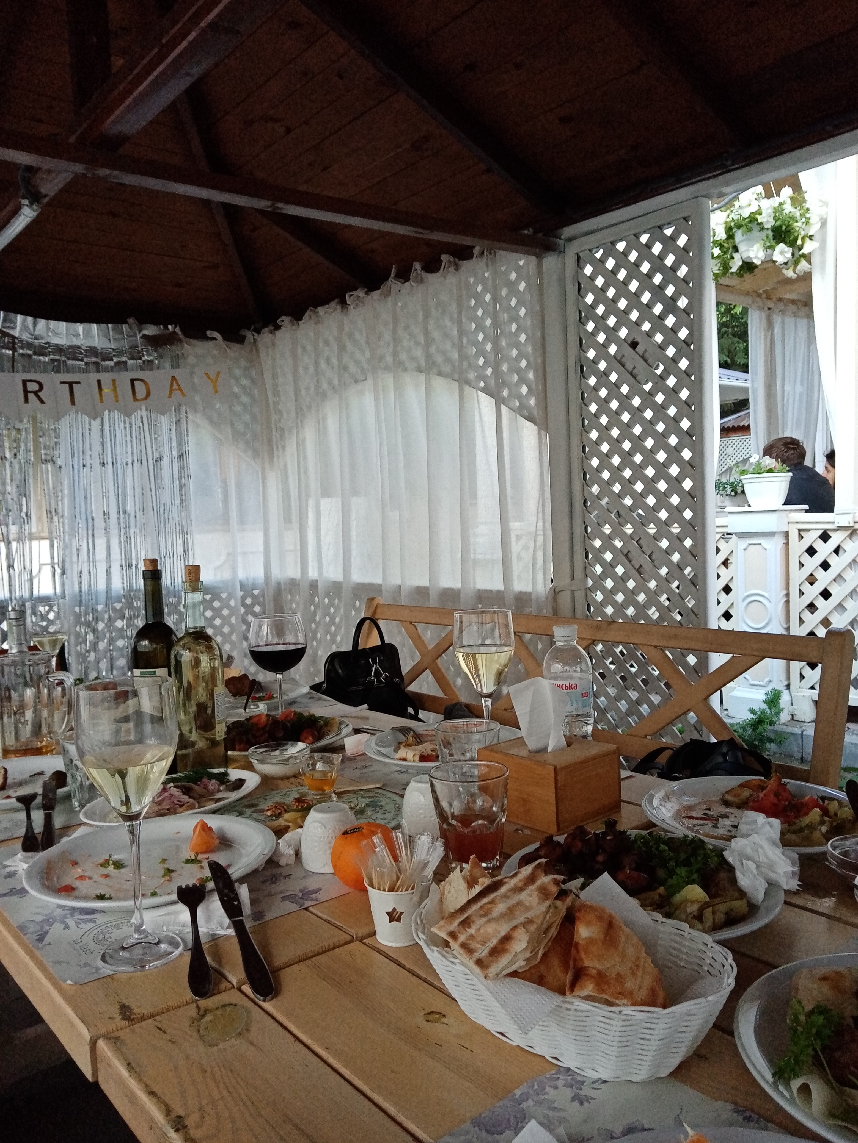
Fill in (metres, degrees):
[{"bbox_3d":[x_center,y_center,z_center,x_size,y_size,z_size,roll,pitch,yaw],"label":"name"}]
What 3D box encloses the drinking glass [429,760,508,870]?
[{"bbox_3d":[0.047,0.273,0.957,0.088,0.102,0.088,-2,4,2],"label":"drinking glass"}]

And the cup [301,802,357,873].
[{"bbox_3d":[-0.112,0.297,0.971,0.063,0.063,0.063,-3,4,-7],"label":"cup"}]

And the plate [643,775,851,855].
[{"bbox_3d":[0.366,0.274,0.958,0.250,0.025,0.250,-2,3,0],"label":"plate"}]

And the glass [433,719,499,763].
[{"bbox_3d":[0.050,0.243,1.078,0.083,0.097,0.083,-2,3,0],"label":"glass"}]

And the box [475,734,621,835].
[{"bbox_3d":[0.150,0.252,1.041,0.122,0.076,0.122,-4,4,-40],"label":"box"}]

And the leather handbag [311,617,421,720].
[{"bbox_3d":[-0.156,0.285,2.130,0.250,0.340,0.150,-5,5,-37],"label":"leather handbag"}]

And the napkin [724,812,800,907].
[{"bbox_3d":[0.321,0.274,0.832,0.078,0.060,0.078,-1,4,21],"label":"napkin"}]

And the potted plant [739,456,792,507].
[{"bbox_3d":[1.484,-0.397,3.800,0.230,0.240,0.220,-1,4,21],"label":"potted plant"}]

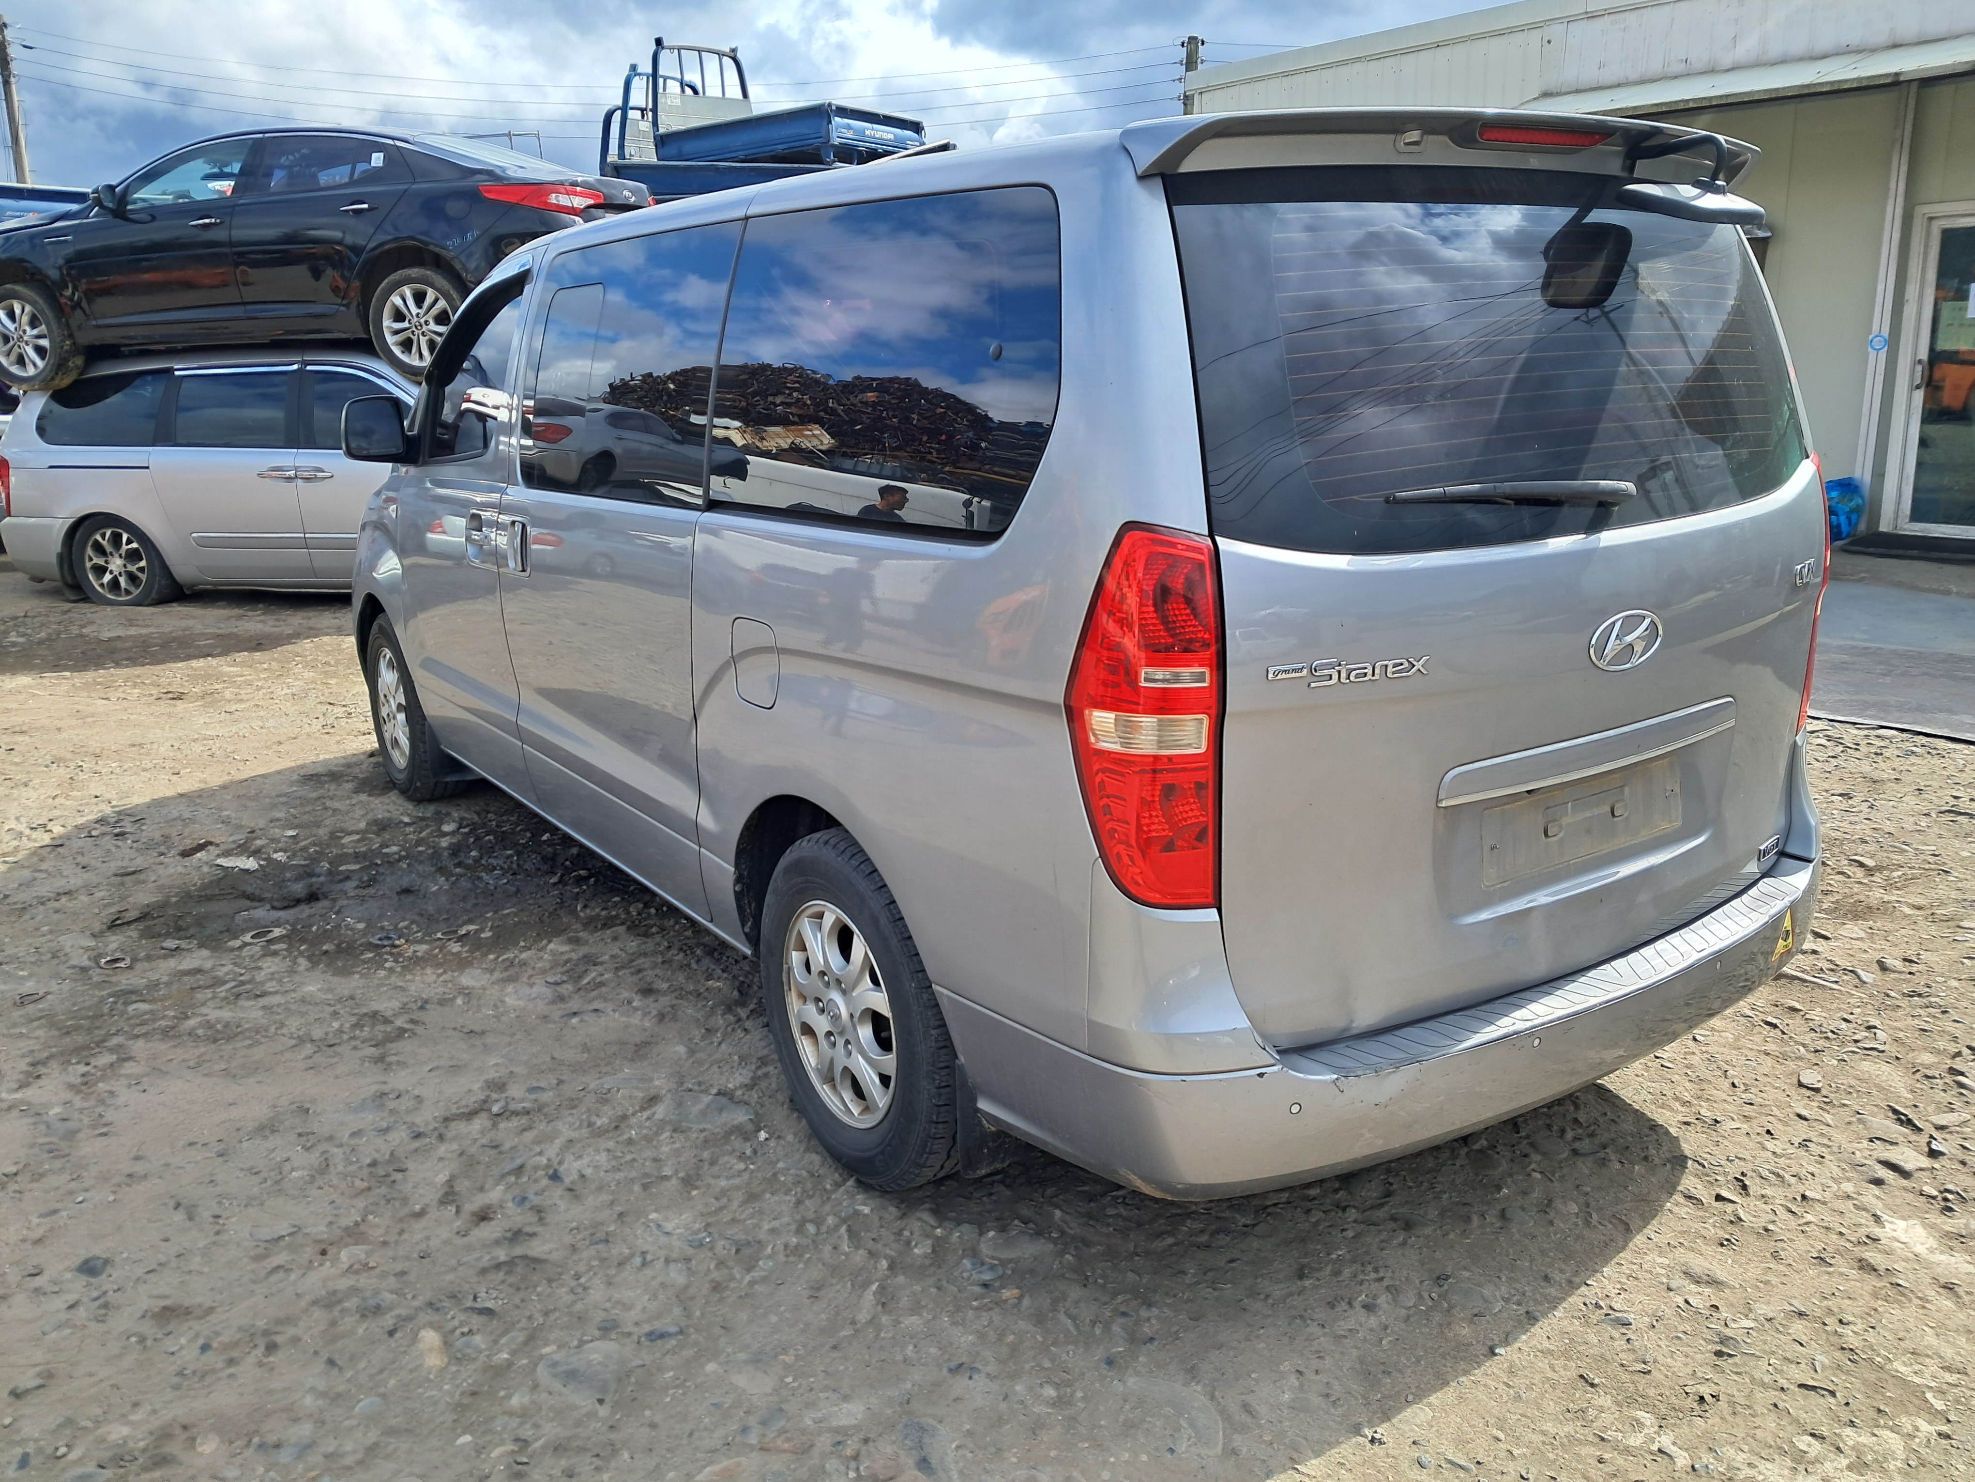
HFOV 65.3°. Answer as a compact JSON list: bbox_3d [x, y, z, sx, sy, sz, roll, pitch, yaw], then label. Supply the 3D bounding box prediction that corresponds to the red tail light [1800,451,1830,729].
[{"bbox_3d":[1.579,-0.305,3.012,0.175,0.555,0.210,-11,18,-33],"label":"red tail light"}]

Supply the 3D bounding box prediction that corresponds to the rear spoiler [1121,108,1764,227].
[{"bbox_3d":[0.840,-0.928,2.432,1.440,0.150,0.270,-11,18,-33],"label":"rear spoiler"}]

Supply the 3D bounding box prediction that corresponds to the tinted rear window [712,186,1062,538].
[{"bbox_3d":[-0.188,-0.613,2.514,0.060,0.540,1.080,3,10,-36],"label":"tinted rear window"}]

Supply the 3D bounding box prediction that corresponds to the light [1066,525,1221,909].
[{"bbox_3d":[0.226,-0.034,2.127,0.175,0.555,0.210,-11,18,-33],"label":"light"}]

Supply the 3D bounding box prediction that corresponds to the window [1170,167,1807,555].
[{"bbox_3d":[0.893,-0.618,2.446,1.480,0.570,0.130,-11,-2,-33],"label":"window"}]

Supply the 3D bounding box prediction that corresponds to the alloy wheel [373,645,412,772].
[{"bbox_3d":[-2.038,-0.125,5.513,0.170,0.440,0.440,-11,18,-33],"label":"alloy wheel"}]

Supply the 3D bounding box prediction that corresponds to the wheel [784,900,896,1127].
[{"bbox_3d":[-0.220,0.504,2.956,0.170,0.440,0.440,-11,18,-33],"label":"wheel"}]

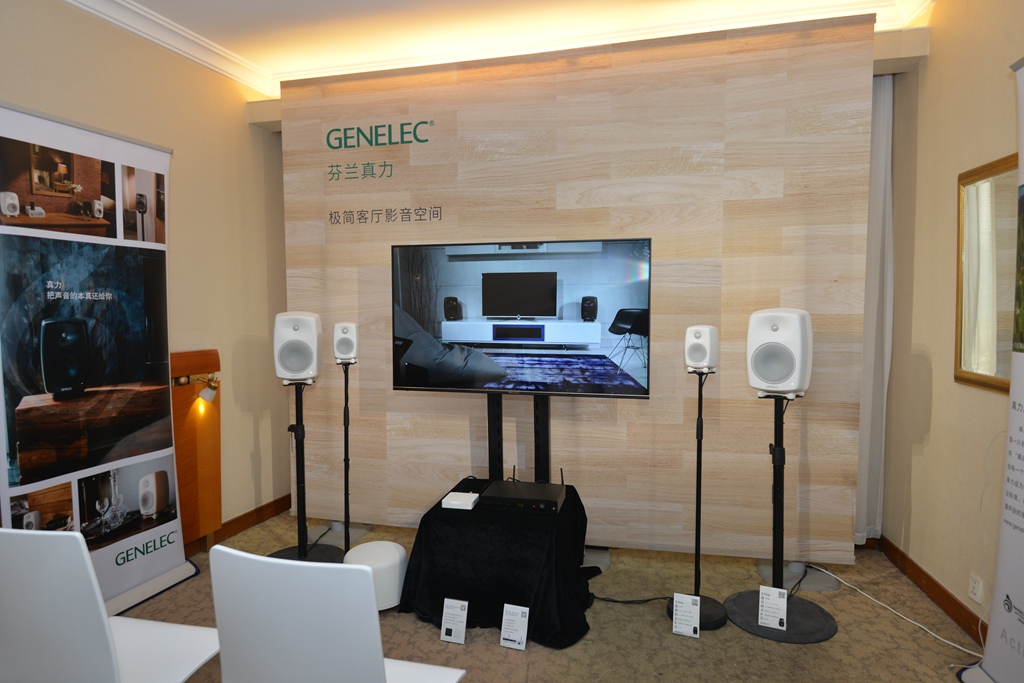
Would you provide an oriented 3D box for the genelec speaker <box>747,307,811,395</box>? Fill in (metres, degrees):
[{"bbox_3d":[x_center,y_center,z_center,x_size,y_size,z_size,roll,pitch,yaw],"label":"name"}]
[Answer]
[{"bbox_3d":[1.149,0.043,2.556,0.237,0.365,0.223,3,5,40],"label":"genelec speaker"}]

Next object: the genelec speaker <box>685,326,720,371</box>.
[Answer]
[{"bbox_3d":[0.812,0.029,2.557,0.121,0.195,0.115,2,5,39],"label":"genelec speaker"}]

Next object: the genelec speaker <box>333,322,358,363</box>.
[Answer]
[{"bbox_3d":[-0.848,0.003,3.046,0.121,0.195,0.115,-1,4,-5],"label":"genelec speaker"}]

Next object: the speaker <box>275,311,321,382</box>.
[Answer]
[{"bbox_3d":[-1.137,0.028,3.167,0.237,0.365,0.223,-1,4,-9],"label":"speaker"}]

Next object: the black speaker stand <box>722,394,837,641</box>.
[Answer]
[{"bbox_3d":[1.160,0.709,2.573,0.452,0.970,0.452,2,4,36],"label":"black speaker stand"}]

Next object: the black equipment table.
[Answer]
[{"bbox_3d":[-0.045,0.962,2.768,0.830,0.460,0.670,0,4,14],"label":"black equipment table"}]

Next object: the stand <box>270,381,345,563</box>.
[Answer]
[{"bbox_3d":[-1.136,0.690,3.206,0.450,0.965,0.450,-1,4,-5],"label":"stand"}]

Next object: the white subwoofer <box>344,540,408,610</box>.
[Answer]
[{"bbox_3d":[-0.624,1.066,2.730,0.283,0.234,0.283,0,3,13],"label":"white subwoofer"}]

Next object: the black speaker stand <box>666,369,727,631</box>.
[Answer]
[{"bbox_3d":[0.810,0.660,2.581,0.252,1.072,0.252,2,4,36],"label":"black speaker stand"}]

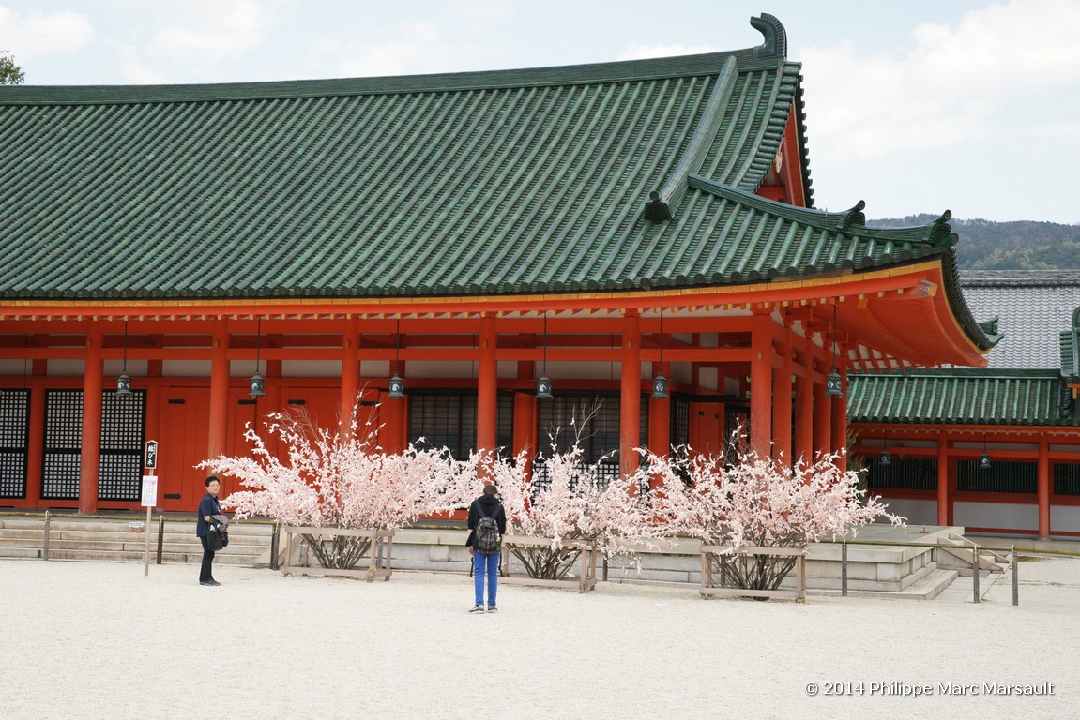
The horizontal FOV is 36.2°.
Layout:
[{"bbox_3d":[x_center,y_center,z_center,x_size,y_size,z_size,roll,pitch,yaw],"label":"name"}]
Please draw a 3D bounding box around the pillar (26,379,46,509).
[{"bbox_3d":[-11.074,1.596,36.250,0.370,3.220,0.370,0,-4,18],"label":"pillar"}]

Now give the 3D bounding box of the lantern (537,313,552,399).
[{"bbox_3d":[0.084,-0.068,29.367,0.300,1.557,0.300,1,-4,0],"label":"lantern"}]

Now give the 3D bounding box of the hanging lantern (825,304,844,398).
[{"bbox_3d":[4.903,-0.149,27.553,0.310,1.560,0.310,0,-4,18],"label":"hanging lantern"}]

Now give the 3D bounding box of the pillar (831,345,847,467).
[{"bbox_3d":[6.820,1.746,37.702,0.360,3.850,0.360,0,-4,18],"label":"pillar"}]

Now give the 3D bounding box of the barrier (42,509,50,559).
[{"bbox_3d":[-8.970,3.209,30.016,0.100,0.880,0.100,0,-4,18],"label":"barrier"}]

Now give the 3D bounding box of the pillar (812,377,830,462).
[{"bbox_3d":[6.085,1.594,35.526,0.360,3.850,0.360,0,-4,18],"label":"pillar"}]

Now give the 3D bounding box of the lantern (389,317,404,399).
[{"bbox_3d":[-2.610,-0.027,30.245,0.300,1.483,0.300,1,-4,0],"label":"lantern"}]

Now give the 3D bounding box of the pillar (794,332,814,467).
[{"bbox_3d":[5.319,1.435,33.256,0.360,3.850,0.360,0,-4,18],"label":"pillar"}]

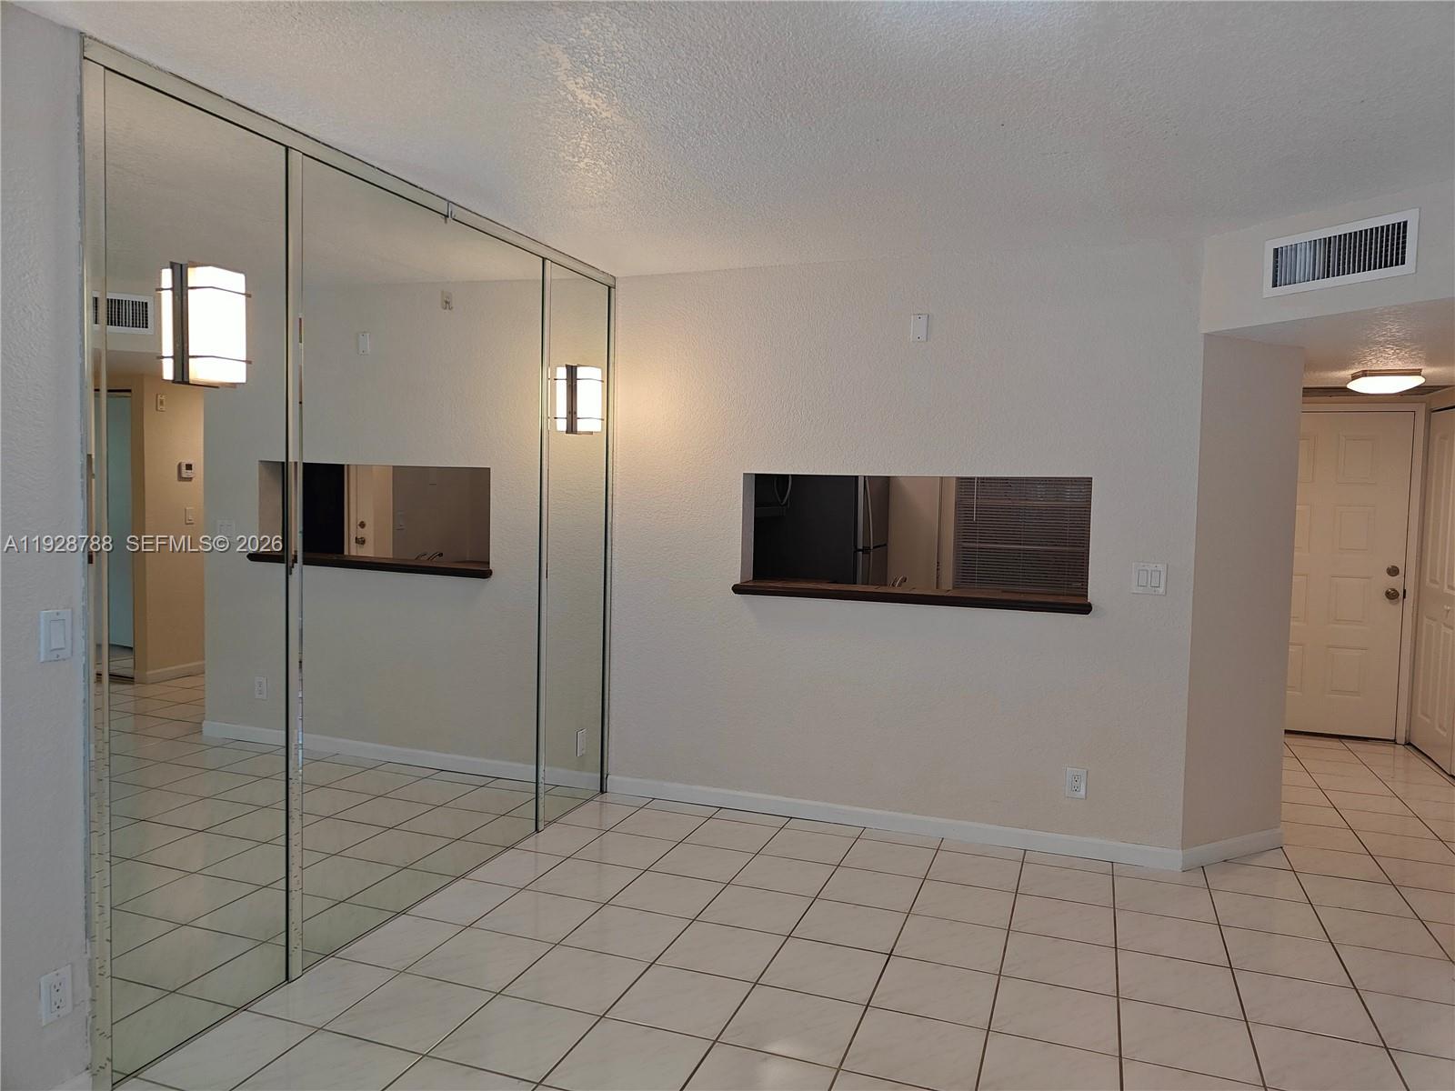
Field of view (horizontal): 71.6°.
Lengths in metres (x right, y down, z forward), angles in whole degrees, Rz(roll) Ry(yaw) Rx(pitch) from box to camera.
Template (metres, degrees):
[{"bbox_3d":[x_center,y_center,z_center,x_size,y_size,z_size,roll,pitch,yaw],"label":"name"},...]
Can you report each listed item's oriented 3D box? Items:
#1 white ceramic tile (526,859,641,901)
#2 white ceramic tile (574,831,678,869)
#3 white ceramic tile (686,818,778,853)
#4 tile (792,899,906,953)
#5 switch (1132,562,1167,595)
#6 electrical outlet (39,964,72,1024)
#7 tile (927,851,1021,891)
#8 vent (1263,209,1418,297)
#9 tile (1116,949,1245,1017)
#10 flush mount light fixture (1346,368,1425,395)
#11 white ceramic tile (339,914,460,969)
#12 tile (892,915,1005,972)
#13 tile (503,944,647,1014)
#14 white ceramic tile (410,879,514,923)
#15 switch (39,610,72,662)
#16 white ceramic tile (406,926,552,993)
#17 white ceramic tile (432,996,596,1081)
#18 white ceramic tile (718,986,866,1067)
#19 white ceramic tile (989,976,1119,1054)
[{"bbox_3d":[-0.529,1.254,3.772,0.326,0.010,0.326,2,4,20],"label":"white ceramic tile"},{"bbox_3d":[-0.413,1.238,4.088,0.326,0.010,0.326,2,4,20],"label":"white ceramic tile"},{"bbox_3d":[0.021,1.231,4.267,0.331,0.010,0.331,2,4,20],"label":"white ceramic tile"},{"bbox_3d":[0.418,1.289,3.406,0.331,0.010,0.331,2,4,20],"label":"tile"},{"bbox_3d":[1.669,0.132,3.989,0.124,0.122,0.009,2,4,19],"label":"switch"},{"bbox_3d":[-1.516,1.018,2.283,0.010,0.115,0.071,2,4,20],"label":"electrical outlet"},{"bbox_3d":[0.965,1.266,3.922,0.331,0.010,0.331,2,4,20],"label":"tile"},{"bbox_3d":[2.034,-0.968,3.374,0.025,0.201,0.519,-1,4,-26],"label":"vent"},{"bbox_3d":[1.363,1.328,3.062,0.331,0.010,0.331,2,4,20],"label":"tile"},{"bbox_3d":[3.214,-0.799,4.936,0.275,0.085,0.275,2,4,20],"label":"flush mount light fixture"},{"bbox_3d":[-1.049,1.274,3.244,0.265,0.010,0.326,2,4,20],"label":"white ceramic tile"},{"bbox_3d":[0.733,1.304,3.292,0.329,0.009,0.329,2,4,20],"label":"tile"},{"bbox_3d":[-0.445,1.294,3.008,0.331,0.010,0.331,2,4,20],"label":"tile"},{"bbox_3d":[-0.932,1.253,3.547,0.270,0.009,0.329,2,4,20],"label":"white ceramic tile"},{"bbox_3d":[-1.494,0.201,2.251,0.010,0.115,0.071,2,4,20],"label":"switch"},{"bbox_3d":[-0.760,1.282,3.126,0.329,0.009,0.329,2,4,20],"label":"white ceramic tile"},{"bbox_3d":[-0.561,1.310,2.693,0.331,0.010,0.331,2,4,20],"label":"white ceramic tile"},{"bbox_3d":[0.185,1.322,2.779,0.331,0.010,0.331,2,4,20],"label":"white ceramic tile"},{"bbox_3d":[0.932,1.334,2.862,0.329,0.009,0.329,2,4,20],"label":"white ceramic tile"}]

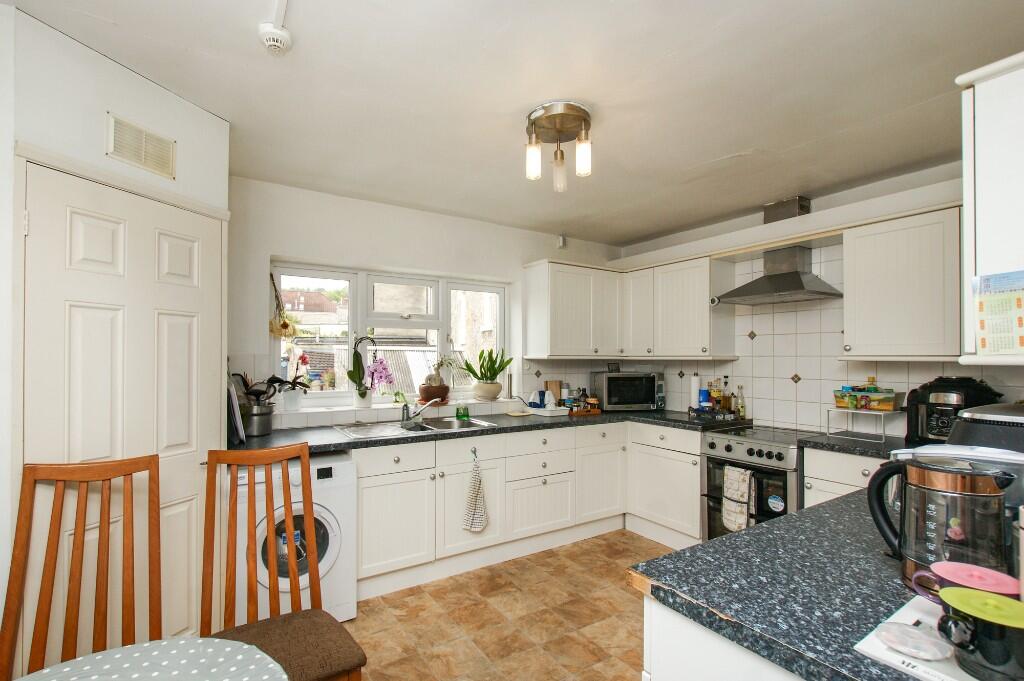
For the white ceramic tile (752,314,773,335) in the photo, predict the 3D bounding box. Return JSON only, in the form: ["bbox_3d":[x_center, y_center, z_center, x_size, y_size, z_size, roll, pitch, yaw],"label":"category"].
[{"bbox_3d":[1.821,-0.116,3.090,0.010,0.150,0.150,1,-2,-31],"label":"white ceramic tile"}]

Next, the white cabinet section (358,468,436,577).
[{"bbox_3d":[-0.665,1.069,2.510,0.470,0.570,0.022,1,-2,-31],"label":"white cabinet section"}]

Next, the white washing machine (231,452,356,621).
[{"bbox_3d":[-1.209,1.053,2.354,0.590,0.850,0.570,1,-1,-30],"label":"white washing machine"}]

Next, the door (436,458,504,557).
[{"bbox_3d":[-0.253,1.048,2.700,0.488,0.551,0.020,2,-3,-32],"label":"door"}]

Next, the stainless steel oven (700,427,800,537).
[{"bbox_3d":[1.654,1.042,2.716,0.600,0.900,0.590,1,-1,-30],"label":"stainless steel oven"}]

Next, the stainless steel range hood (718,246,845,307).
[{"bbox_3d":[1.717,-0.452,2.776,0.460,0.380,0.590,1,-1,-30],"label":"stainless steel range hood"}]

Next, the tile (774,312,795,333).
[{"bbox_3d":[1.881,-0.119,2.942,0.010,0.150,0.150,1,-1,-30],"label":"tile"}]

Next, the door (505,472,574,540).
[{"bbox_3d":[0.210,1.173,3.030,0.605,0.400,0.022,1,-2,-31],"label":"door"}]

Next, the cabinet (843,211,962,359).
[{"bbox_3d":[2.145,-0.268,2.330,0.310,0.725,0.475,1,-2,-35],"label":"cabinet"}]

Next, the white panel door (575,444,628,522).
[{"bbox_3d":[0.679,1.080,3.250,0.500,0.560,0.020,1,-2,-32],"label":"white panel door"}]

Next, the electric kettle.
[{"bbox_3d":[0.898,0.380,0.892,0.155,0.250,0.215,1,-2,-27],"label":"electric kettle"}]

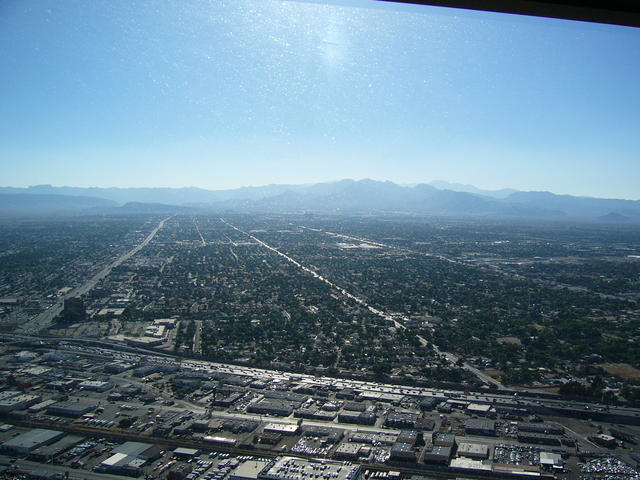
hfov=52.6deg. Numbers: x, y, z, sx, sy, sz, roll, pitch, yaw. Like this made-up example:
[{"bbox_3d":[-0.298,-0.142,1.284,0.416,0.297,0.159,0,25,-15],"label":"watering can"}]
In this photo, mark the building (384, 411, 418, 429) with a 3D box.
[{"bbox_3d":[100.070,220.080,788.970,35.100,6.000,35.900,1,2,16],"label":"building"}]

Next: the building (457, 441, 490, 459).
[{"bbox_3d":[163.840,225.450,692.000,30.500,5.000,29.400,1,2,17],"label":"building"}]

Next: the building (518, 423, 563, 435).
[{"bbox_3d":[258.870,221.920,762.210,45.100,5.000,14.200,1,2,17],"label":"building"}]

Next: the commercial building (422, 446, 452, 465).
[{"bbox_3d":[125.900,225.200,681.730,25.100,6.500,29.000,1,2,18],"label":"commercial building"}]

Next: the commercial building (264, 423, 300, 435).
[{"bbox_3d":[-44.740,221.870,758.730,36.700,4.800,21.600,1,2,16],"label":"commercial building"}]

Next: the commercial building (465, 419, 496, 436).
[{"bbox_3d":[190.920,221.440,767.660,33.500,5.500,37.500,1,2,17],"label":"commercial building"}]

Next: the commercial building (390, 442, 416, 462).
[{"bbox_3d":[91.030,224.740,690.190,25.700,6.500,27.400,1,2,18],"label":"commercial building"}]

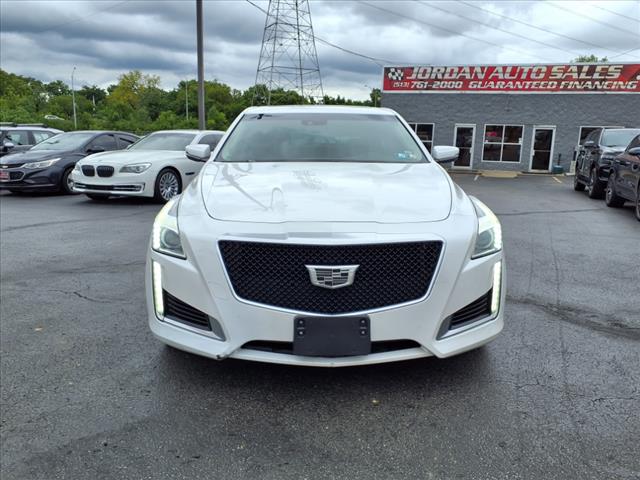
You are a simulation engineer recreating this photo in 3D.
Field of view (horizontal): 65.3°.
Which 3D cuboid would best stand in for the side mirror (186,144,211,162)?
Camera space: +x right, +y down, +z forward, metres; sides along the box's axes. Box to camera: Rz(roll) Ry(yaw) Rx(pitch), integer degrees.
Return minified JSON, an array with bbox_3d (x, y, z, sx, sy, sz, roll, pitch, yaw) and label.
[{"bbox_3d":[-0.902,-0.652,3.740,0.210,0.145,0.140,0,11,-1],"label":"side mirror"}]

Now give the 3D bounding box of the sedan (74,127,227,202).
[{"bbox_3d":[-3.019,-1.752,11.192,1.950,1.475,5.120,5,12,22],"label":"sedan"}]

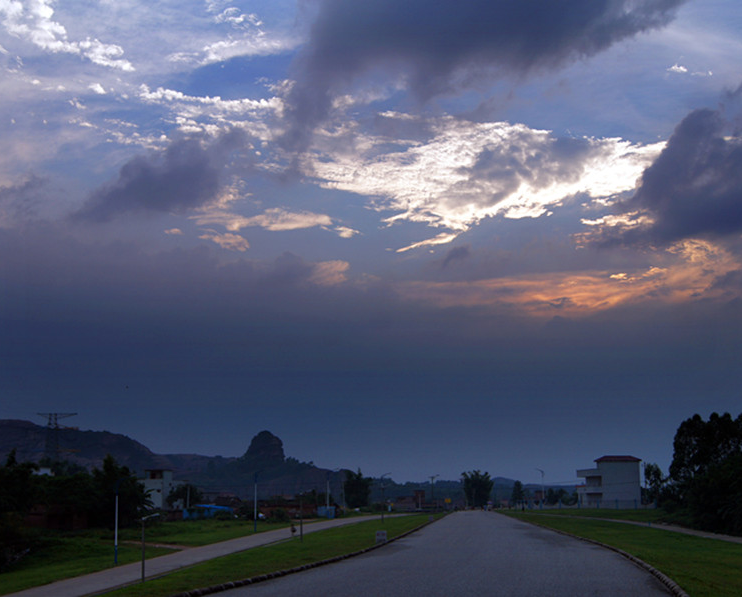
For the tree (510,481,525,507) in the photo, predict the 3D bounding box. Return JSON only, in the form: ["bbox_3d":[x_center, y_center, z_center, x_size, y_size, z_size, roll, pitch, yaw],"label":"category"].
[{"bbox_3d":[32.410,43.240,215.000,3.200,5.740,3.040,0,-11,0],"label":"tree"}]

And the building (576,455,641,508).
[{"bbox_3d":[48.170,37.240,197.000,10.000,10.710,10.000,3,-11,-17],"label":"building"}]

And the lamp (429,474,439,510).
[{"bbox_3d":[11.220,34.320,172.000,1.700,6.150,0.400,0,-11,0],"label":"lamp"}]

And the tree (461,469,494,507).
[{"bbox_3d":[24.680,44.380,225.000,7.510,8.840,7.140,0,-11,0],"label":"tree"}]

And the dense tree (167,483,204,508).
[{"bbox_3d":[-31.440,33.730,165.000,6.100,4.990,5.490,0,-11,0],"label":"dense tree"}]

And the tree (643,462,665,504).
[{"bbox_3d":[58.250,38.320,200.000,4.520,9.060,4.290,0,-11,0],"label":"tree"}]

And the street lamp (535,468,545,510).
[{"bbox_3d":[32.560,36.690,187.000,1.600,7.720,0.400,0,-11,0],"label":"street lamp"}]

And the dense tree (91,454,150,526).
[{"bbox_3d":[-29.650,22.860,115.000,6.970,8.690,6.620,0,-11,0],"label":"dense tree"}]

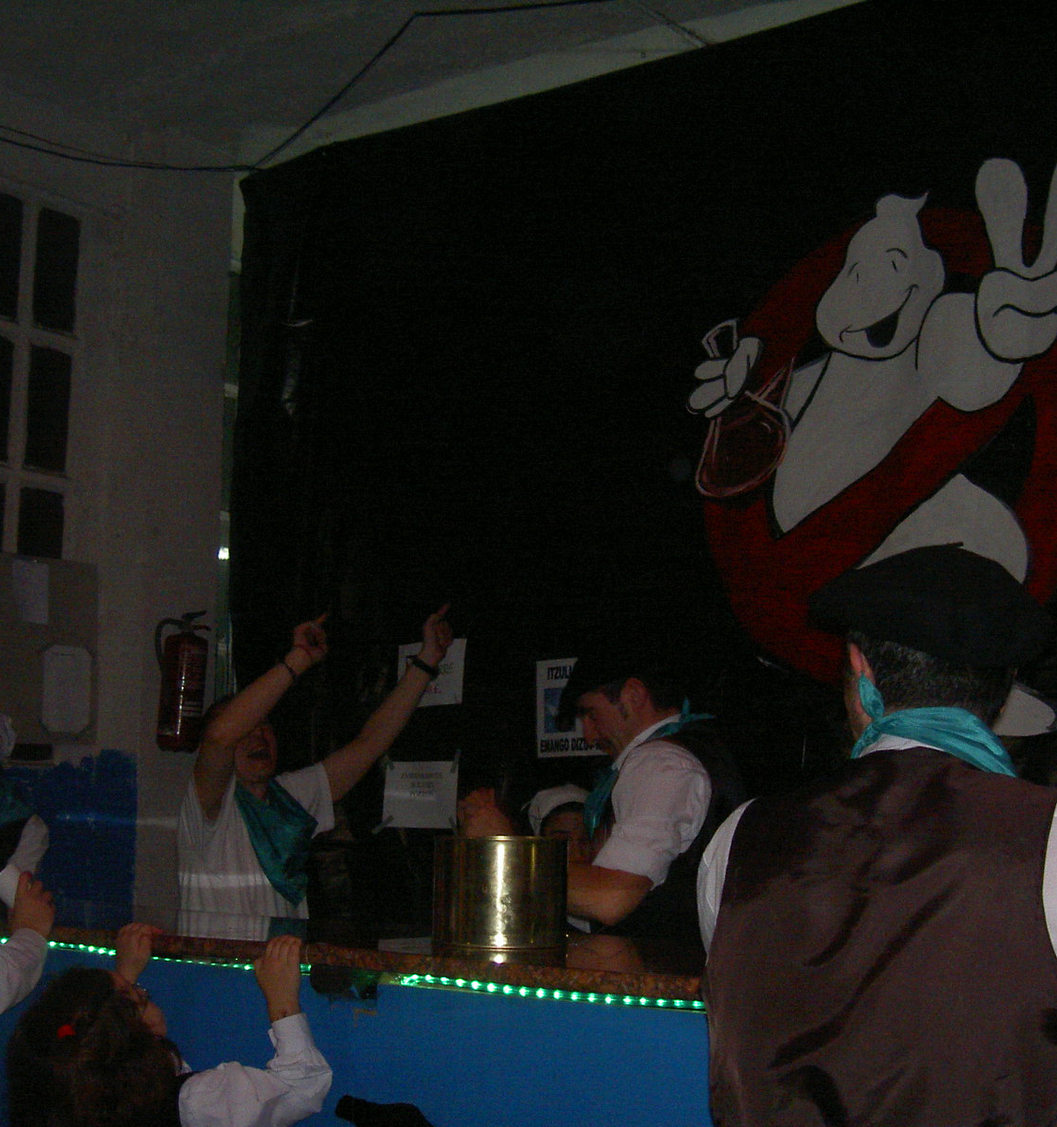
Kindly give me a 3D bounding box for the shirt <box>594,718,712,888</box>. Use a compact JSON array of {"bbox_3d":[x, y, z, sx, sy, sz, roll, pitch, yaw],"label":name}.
[{"bbox_3d":[0.285,0.610,3.600,0.340,0.580,0.470,2,-8,-7],"label":"shirt"}]

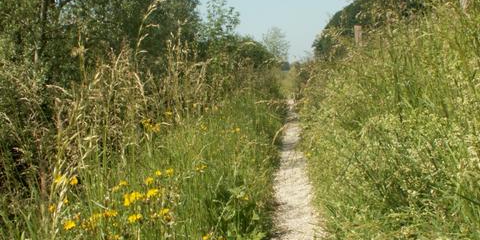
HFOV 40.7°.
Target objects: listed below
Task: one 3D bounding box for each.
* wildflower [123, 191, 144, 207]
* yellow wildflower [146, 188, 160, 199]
[{"bbox_3d":[-0.453,0.334,2.750,0.089,0.064,0.041,0,4,-5],"label":"wildflower"},{"bbox_3d":[-0.374,0.318,2.800,0.056,0.039,0.041,0,4,-4],"label":"yellow wildflower"}]

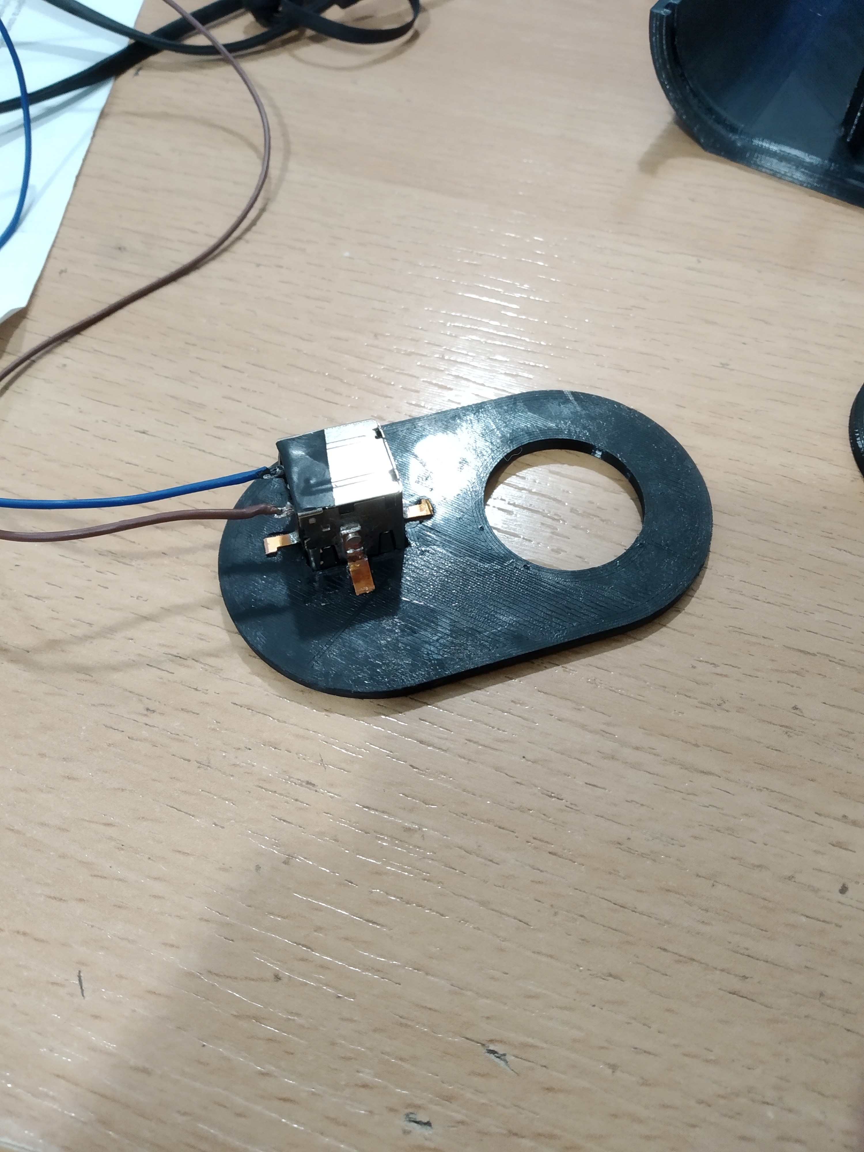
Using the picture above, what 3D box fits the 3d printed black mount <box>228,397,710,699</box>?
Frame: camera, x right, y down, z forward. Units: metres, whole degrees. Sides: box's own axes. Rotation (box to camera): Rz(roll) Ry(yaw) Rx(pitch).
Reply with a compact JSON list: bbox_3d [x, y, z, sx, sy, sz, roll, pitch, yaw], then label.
[{"bbox_3d":[0.006,-0.007,0.135,0.078,0.003,0.046,-16,61,-10],"label":"3d printed black mount"}]

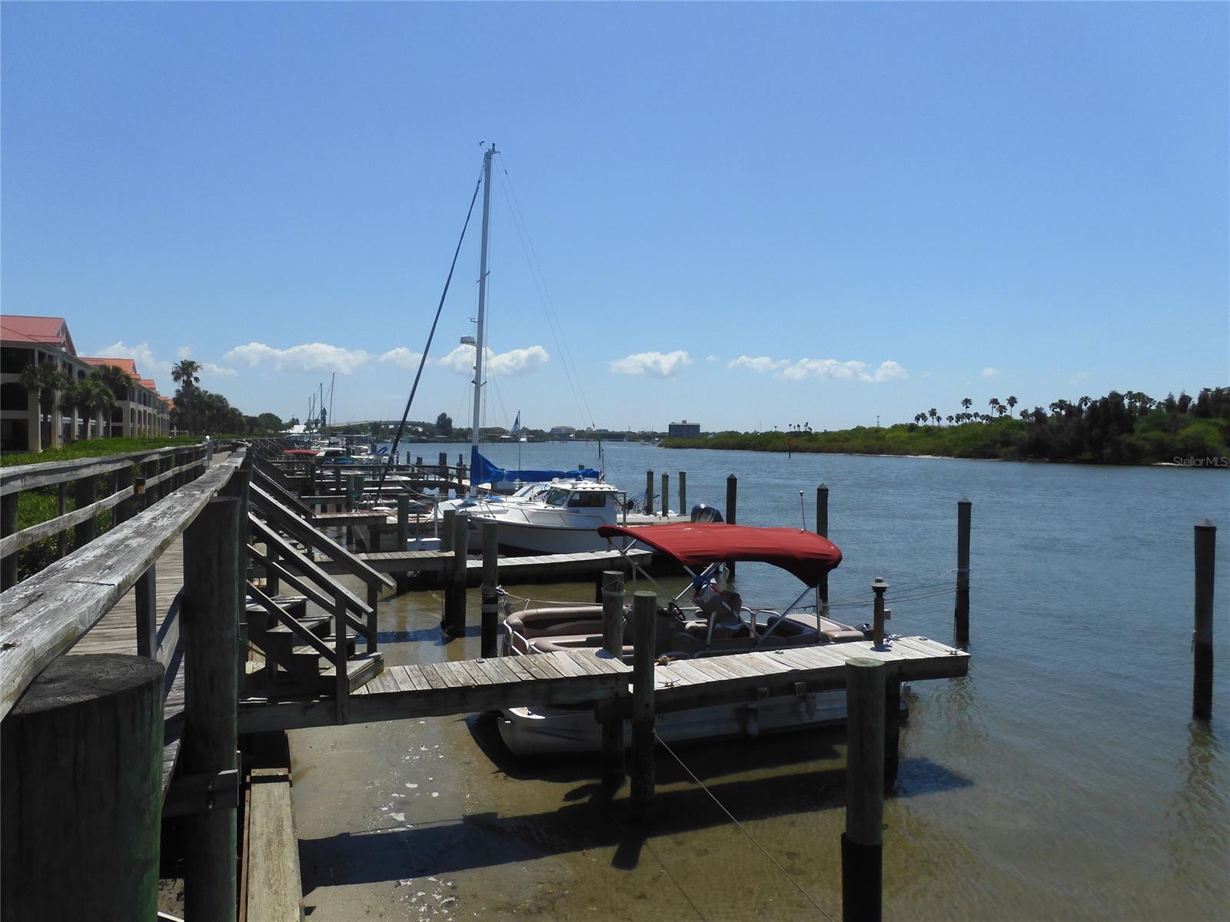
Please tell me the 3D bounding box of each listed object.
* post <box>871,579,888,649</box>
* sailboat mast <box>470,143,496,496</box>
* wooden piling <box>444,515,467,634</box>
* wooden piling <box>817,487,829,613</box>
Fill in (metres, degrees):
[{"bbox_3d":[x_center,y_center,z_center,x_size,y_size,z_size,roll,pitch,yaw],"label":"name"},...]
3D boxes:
[{"bbox_3d":[3.393,1.943,10.950,0.180,0.913,0.180,-1,2,-19],"label":"post"},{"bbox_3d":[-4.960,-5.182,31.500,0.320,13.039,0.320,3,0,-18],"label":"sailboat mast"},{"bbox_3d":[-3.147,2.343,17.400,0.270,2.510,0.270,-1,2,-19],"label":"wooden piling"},{"bbox_3d":[4.825,1.988,19.688,0.252,2.893,0.252,0,2,-23],"label":"wooden piling"}]

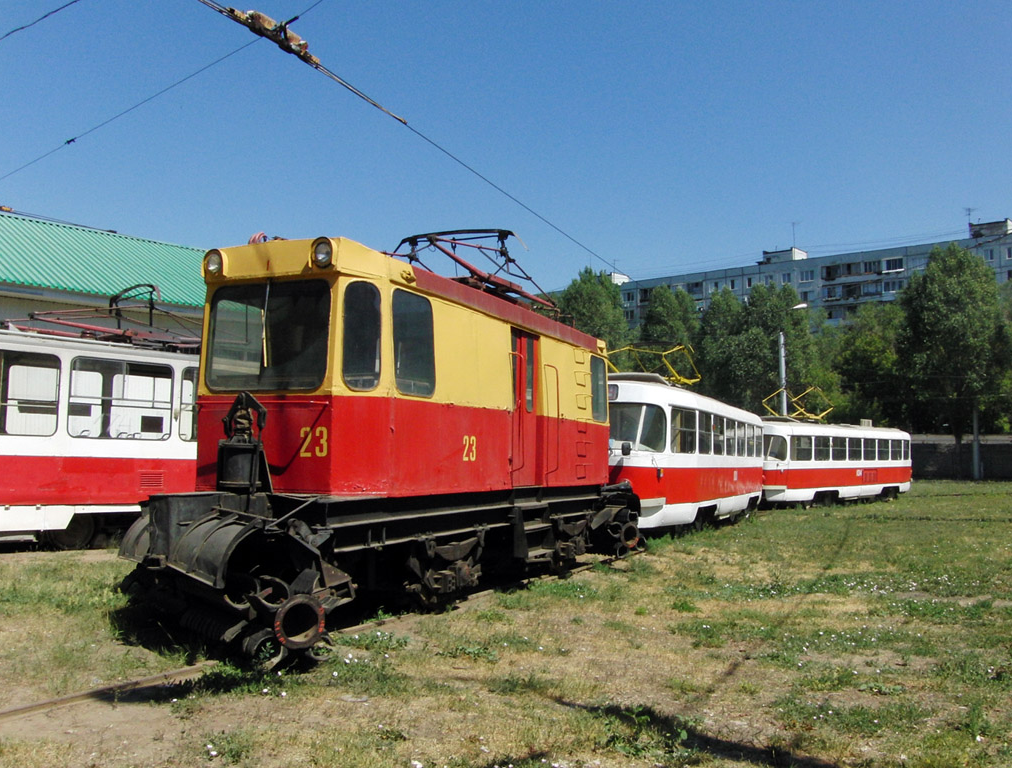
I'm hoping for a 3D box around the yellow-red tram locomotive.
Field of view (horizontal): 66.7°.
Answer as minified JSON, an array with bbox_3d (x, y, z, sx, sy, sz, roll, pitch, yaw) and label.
[{"bbox_3d":[-0.826,0.392,10.168,2.650,4.350,8.000,-3,-7,29],"label":"yellow-red tram locomotive"}]

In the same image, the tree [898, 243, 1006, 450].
[{"bbox_3d":[30.189,-1.555,52.000,7.200,16.024,7.200,0,-6,0],"label":"tree"}]

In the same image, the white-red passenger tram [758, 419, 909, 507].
[{"bbox_3d":[13.344,3.217,31.590,13.700,3.150,2.500,6,-9,-43],"label":"white-red passenger tram"}]

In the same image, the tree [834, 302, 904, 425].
[{"bbox_3d":[25.733,0.456,54.000,5.800,12.357,5.800,0,-6,0],"label":"tree"}]

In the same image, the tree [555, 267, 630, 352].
[{"bbox_3d":[6.298,-0.837,56.000,5.800,15.436,5.800,0,-6,0],"label":"tree"}]

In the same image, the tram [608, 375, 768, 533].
[{"bbox_3d":[4.637,1.947,19.678,2.500,3.150,13.750,-3,-7,27],"label":"tram"}]

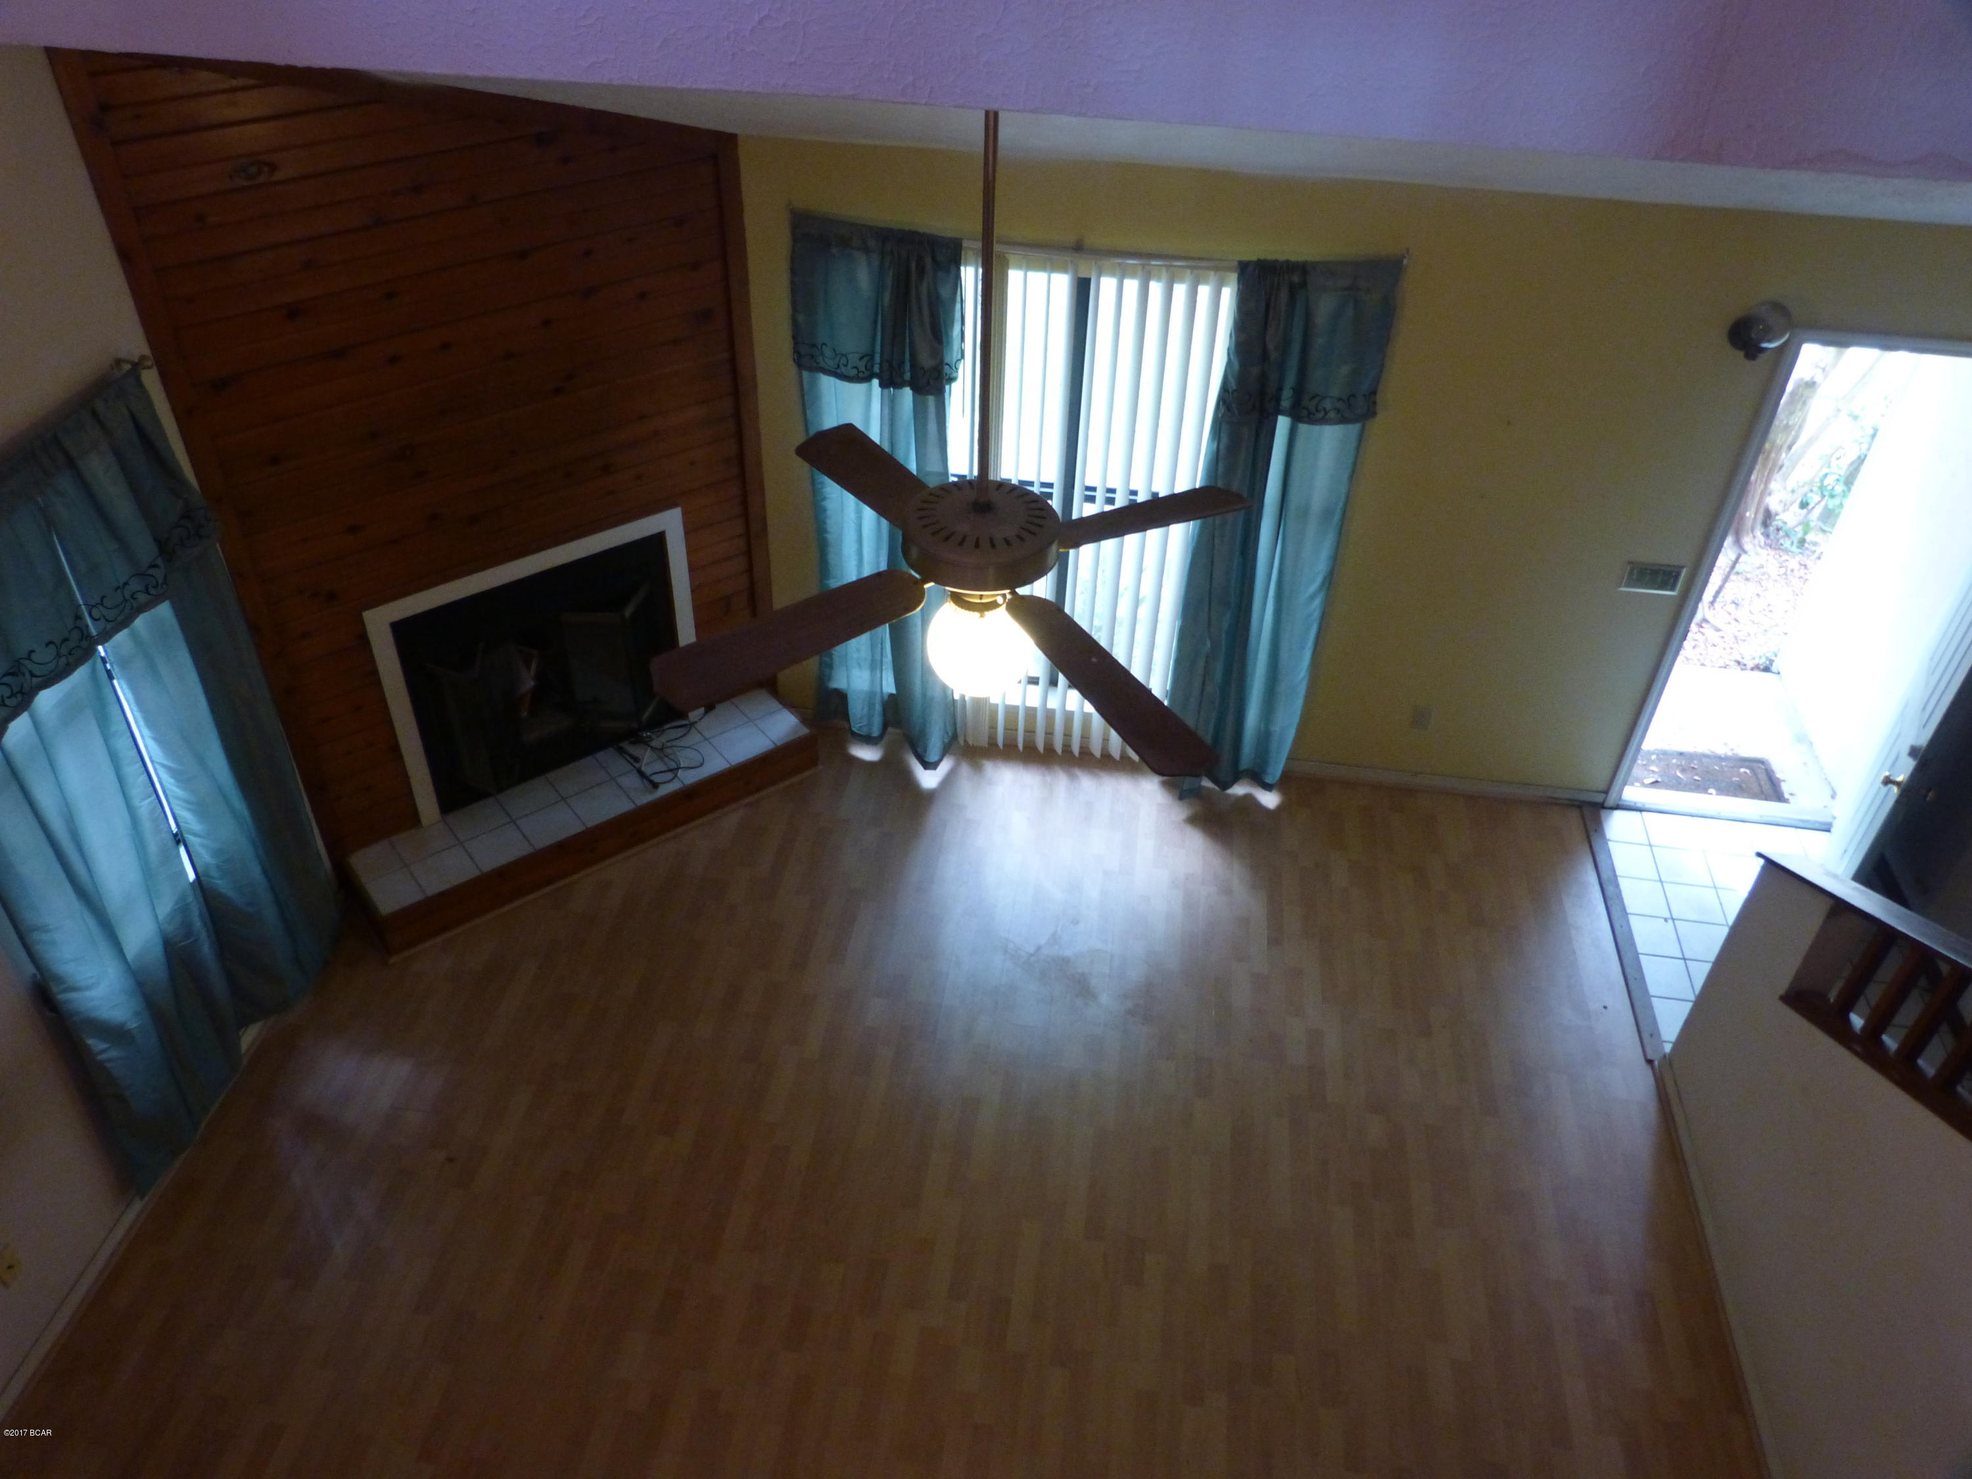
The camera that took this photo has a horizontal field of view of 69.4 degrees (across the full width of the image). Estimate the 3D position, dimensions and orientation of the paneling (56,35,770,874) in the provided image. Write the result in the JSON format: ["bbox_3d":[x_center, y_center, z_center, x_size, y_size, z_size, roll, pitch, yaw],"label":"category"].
[{"bbox_3d":[-1.602,-0.951,4.804,1.890,2.880,0.090,-25,46,-30],"label":"paneling"}]

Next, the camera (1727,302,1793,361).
[{"bbox_3d":[2.492,-1.314,4.574,0.160,0.150,0.150,6,39,6],"label":"camera"}]

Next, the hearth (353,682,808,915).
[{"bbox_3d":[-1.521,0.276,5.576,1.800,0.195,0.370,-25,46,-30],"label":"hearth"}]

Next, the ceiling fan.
[{"bbox_3d":[0.000,-0.579,2.559,1.100,1.300,1.120,6,39,6],"label":"ceiling fan"}]

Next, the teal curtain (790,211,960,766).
[{"bbox_3d":[-0.391,-0.858,5.447,0.600,2.200,0.170,6,39,6],"label":"teal curtain"}]

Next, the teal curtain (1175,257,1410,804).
[{"bbox_3d":[1.065,-0.694,5.305,0.550,2.200,0.170,6,39,6],"label":"teal curtain"}]

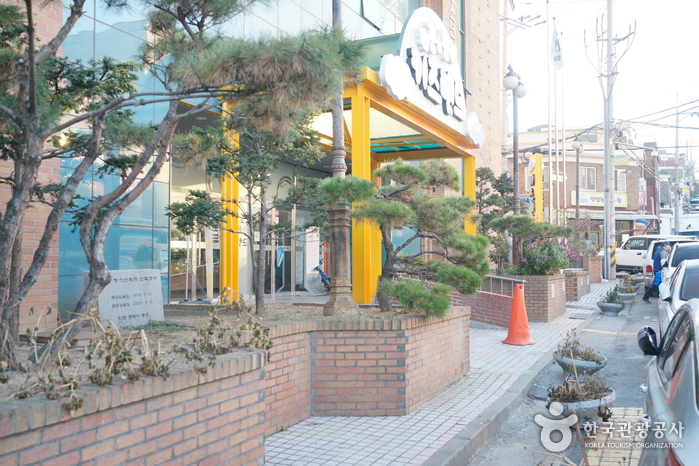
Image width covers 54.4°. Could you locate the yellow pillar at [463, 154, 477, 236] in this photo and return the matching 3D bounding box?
[{"bbox_3d":[2.613,-0.122,14.782,0.200,3.190,0.210,-1,-3,25],"label":"yellow pillar"}]

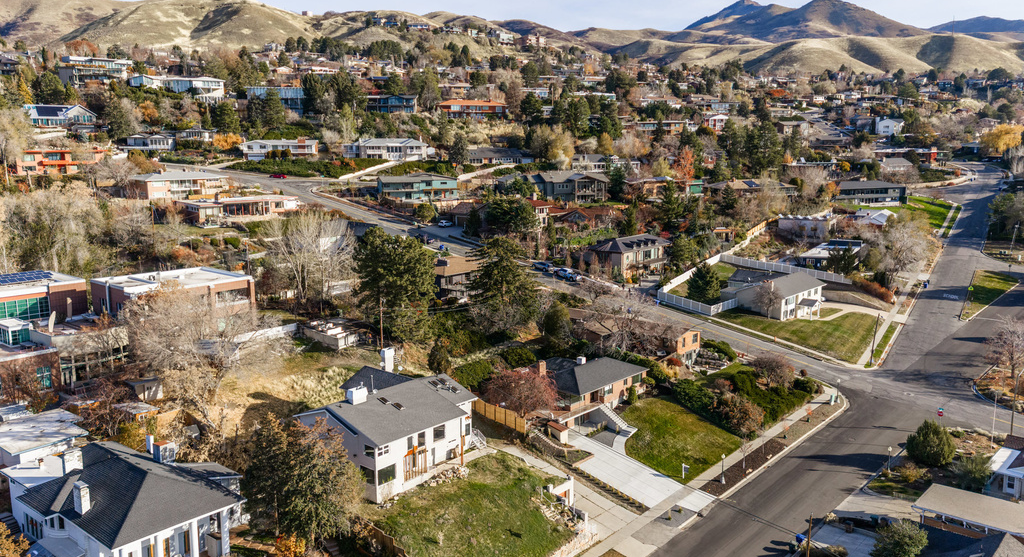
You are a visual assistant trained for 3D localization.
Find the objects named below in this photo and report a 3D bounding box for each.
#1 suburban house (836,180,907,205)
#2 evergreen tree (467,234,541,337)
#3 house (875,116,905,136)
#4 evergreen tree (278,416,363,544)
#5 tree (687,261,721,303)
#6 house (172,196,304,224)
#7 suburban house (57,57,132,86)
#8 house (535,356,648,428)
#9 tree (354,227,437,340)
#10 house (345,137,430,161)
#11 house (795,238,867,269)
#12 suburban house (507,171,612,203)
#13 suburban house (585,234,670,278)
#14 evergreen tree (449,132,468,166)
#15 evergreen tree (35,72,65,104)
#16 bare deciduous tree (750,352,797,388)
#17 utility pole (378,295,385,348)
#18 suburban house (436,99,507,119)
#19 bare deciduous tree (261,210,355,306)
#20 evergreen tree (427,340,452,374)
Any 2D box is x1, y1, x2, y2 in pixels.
[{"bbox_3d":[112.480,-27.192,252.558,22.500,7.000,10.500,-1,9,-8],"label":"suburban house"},{"bbox_3d":[-1.232,1.447,135.617,12.000,16.942,12.000,0,9,0],"label":"evergreen tree"},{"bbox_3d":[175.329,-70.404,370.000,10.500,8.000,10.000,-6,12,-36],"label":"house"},{"bbox_3d":[-16.020,17.110,67.000,7.000,10.700,6.800,0,10,0],"label":"evergreen tree"},{"bbox_3d":[36.200,0.685,151.000,6.400,7.700,6.400,1,9,0],"label":"tree"},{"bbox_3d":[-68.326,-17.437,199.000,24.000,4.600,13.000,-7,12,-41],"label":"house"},{"bbox_3d":[-159.870,-78.740,305.000,15.500,10.300,20.000,9,13,41],"label":"suburban house"},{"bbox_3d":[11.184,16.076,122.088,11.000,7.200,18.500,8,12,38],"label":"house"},{"bbox_3d":[-19.243,0.926,130.480,13.200,18.617,13.200,0,9,0],"label":"tree"},{"bbox_3d":[-43.474,-44.668,276.000,26.500,7.400,12.500,-3,10,-24],"label":"house"},{"bbox_3d":[80.530,-5.950,199.500,11.500,4.900,21.000,6,11,30],"label":"house"},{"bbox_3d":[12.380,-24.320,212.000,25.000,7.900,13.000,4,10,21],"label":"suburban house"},{"bbox_3d":[25.443,-5.099,173.000,10.000,7.800,20.500,8,12,36],"label":"suburban house"},{"bbox_3d":[-18.777,-45.683,280.000,6.600,11.300,6.600,1,9,0],"label":"evergreen tree"},{"bbox_3d":[-165.310,-67.730,284.020,10.300,11.820,10.300,-6,11,-31],"label":"evergreen tree"},{"bbox_3d":[40.710,14.130,123.550,6.800,5.450,6.500,3,10,18],"label":"bare deciduous tree"},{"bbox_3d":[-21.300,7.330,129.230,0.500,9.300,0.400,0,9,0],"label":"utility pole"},{"bbox_3d":[-14.930,-63.740,300.420,26.500,7.020,12.000,-3,10,-17],"label":"suburban house"},{"bbox_3d":[-38.000,-3.820,146.550,16.500,17.550,14.000,-3,10,-15],"label":"bare deciduous tree"},{"bbox_3d":[-9.190,9.670,101.000,3.300,4.700,3.200,0,10,0],"label":"evergreen tree"}]

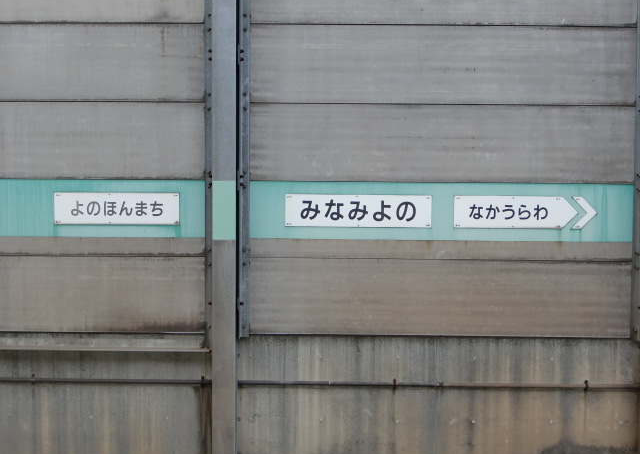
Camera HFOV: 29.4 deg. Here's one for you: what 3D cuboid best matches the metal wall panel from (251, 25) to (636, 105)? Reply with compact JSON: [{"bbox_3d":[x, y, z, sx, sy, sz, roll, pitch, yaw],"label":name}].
[{"bbox_3d":[0.792,-1.036,7.858,2.520,0.500,0.080,1,3,0],"label":"metal wall panel"}]

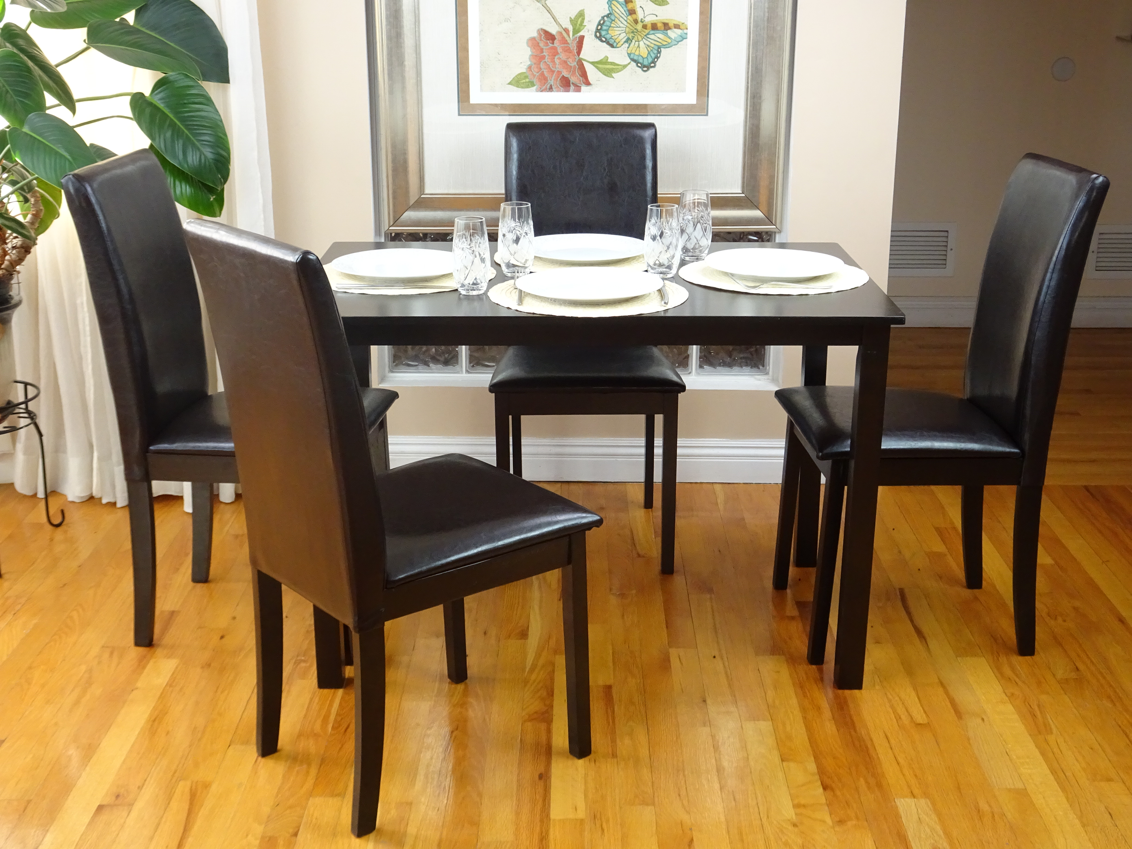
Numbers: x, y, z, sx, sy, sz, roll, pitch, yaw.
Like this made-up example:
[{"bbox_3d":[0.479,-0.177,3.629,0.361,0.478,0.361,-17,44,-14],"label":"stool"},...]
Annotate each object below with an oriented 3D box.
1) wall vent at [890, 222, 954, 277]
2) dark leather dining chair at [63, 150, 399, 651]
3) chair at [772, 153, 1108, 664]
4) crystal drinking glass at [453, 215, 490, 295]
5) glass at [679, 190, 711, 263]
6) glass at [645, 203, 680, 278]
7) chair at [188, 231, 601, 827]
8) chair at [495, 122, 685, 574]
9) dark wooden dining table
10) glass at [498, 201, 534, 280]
[{"bbox_3d":[1.283,-0.647,5.348,0.330,0.205,0.018,0,18,0],"label":"wall vent"},{"bbox_3d":[-0.647,-0.047,2.923,0.524,0.956,0.428,2,18,7],"label":"dark leather dining chair"},{"bbox_3d":[0.720,-0.041,2.897,0.524,0.956,0.428,-1,18,-3],"label":"chair"},{"bbox_3d":[-0.175,-0.310,2.663,0.069,0.135,0.069,0,18,0],"label":"crystal drinking glass"},{"bbox_3d":[0.267,-0.408,2.962,0.069,0.135,0.069,0,18,0],"label":"glass"},{"bbox_3d":[0.190,-0.357,2.804,0.069,0.135,0.069,0,18,0],"label":"glass"},{"bbox_3d":[-0.274,0.127,2.388,0.524,0.956,0.428,-14,23,-37],"label":"chair"},{"bbox_3d":[0.048,-0.189,3.355,0.428,0.956,0.524,0,18,0],"label":"chair"},{"bbox_3d":[0.047,0.059,2.941,1.095,0.740,0.667,0,18,0],"label":"dark wooden dining table"},{"bbox_3d":[-0.099,-0.357,2.806,0.069,0.135,0.069,0,18,0],"label":"glass"}]

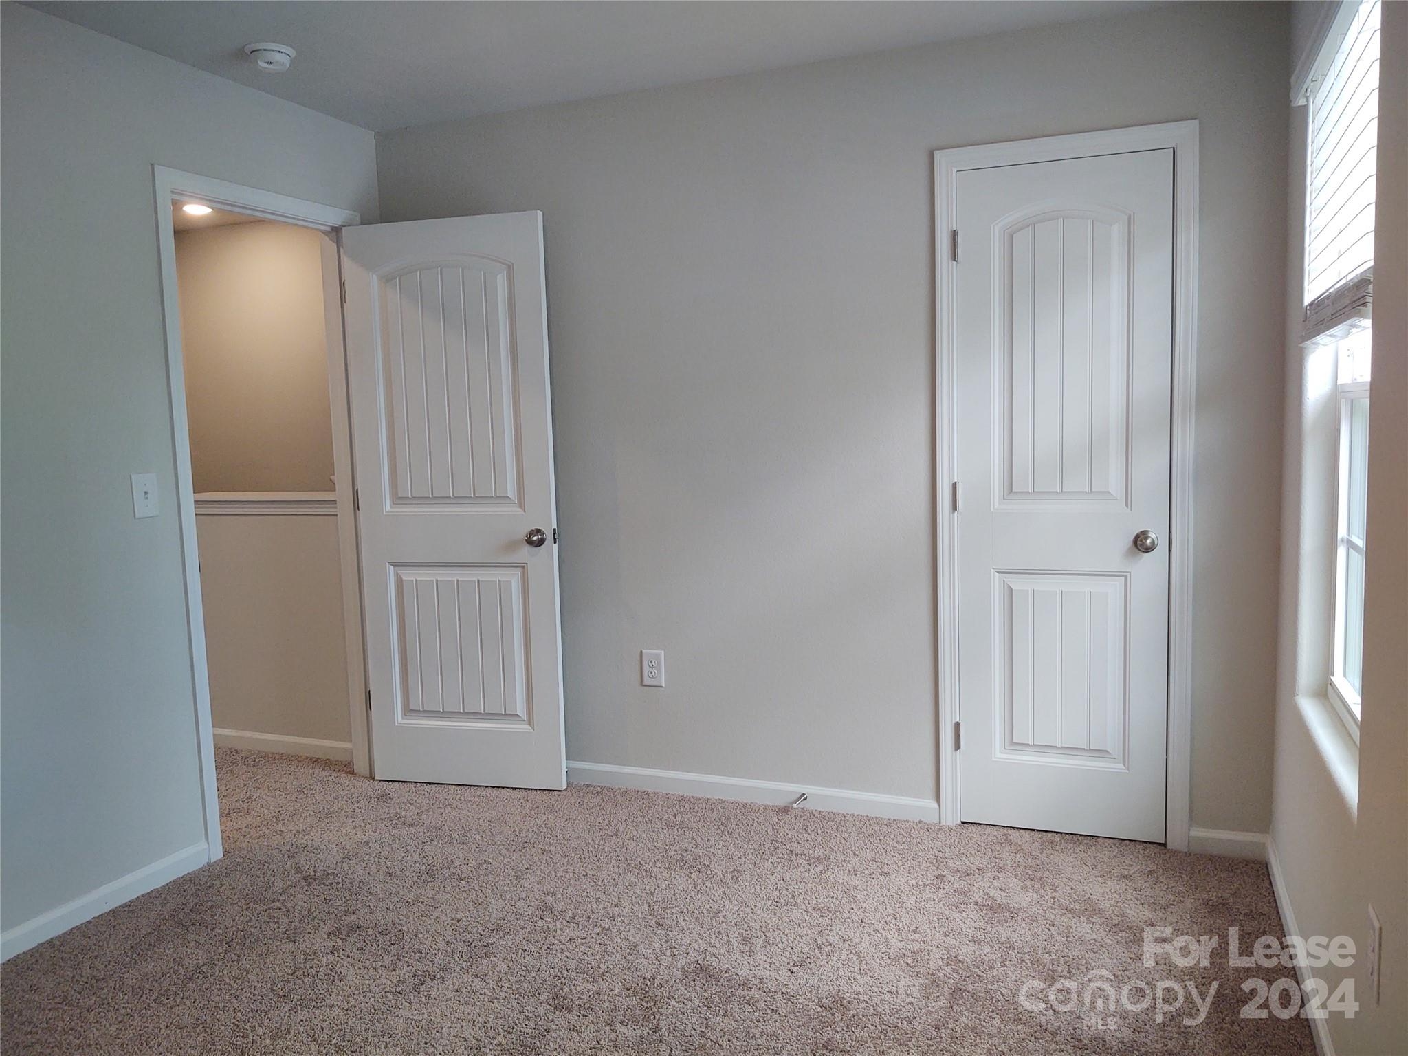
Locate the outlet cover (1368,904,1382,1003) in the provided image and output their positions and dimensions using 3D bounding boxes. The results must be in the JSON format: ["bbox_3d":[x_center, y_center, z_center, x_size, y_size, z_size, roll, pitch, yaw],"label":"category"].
[{"bbox_3d":[1.058,0.675,1.732,0.011,0.130,0.089,1,6,22],"label":"outlet cover"}]

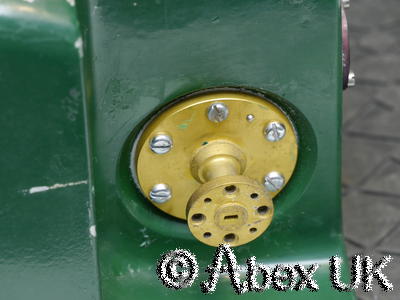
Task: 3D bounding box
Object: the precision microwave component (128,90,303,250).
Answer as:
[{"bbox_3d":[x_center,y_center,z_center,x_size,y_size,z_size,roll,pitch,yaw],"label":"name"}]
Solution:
[{"bbox_3d":[0.005,0.008,0.723,0.037,0.037,0.021,-6,41,-7],"label":"precision microwave component"}]

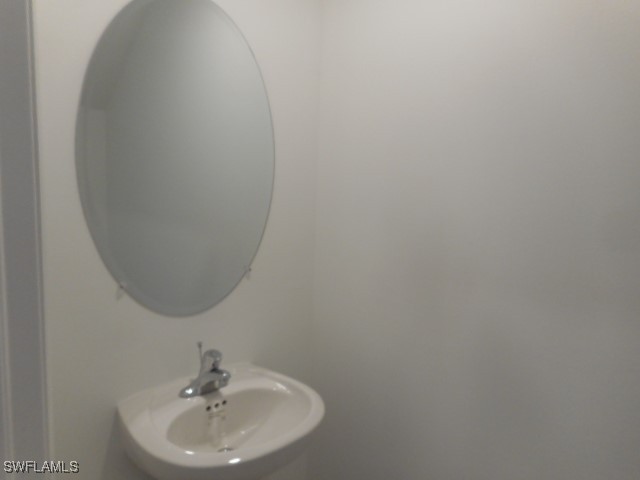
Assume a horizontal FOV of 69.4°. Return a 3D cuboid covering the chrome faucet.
[{"bbox_3d":[-0.298,0.367,1.294,0.157,0.125,0.148,-5,10,-44],"label":"chrome faucet"}]

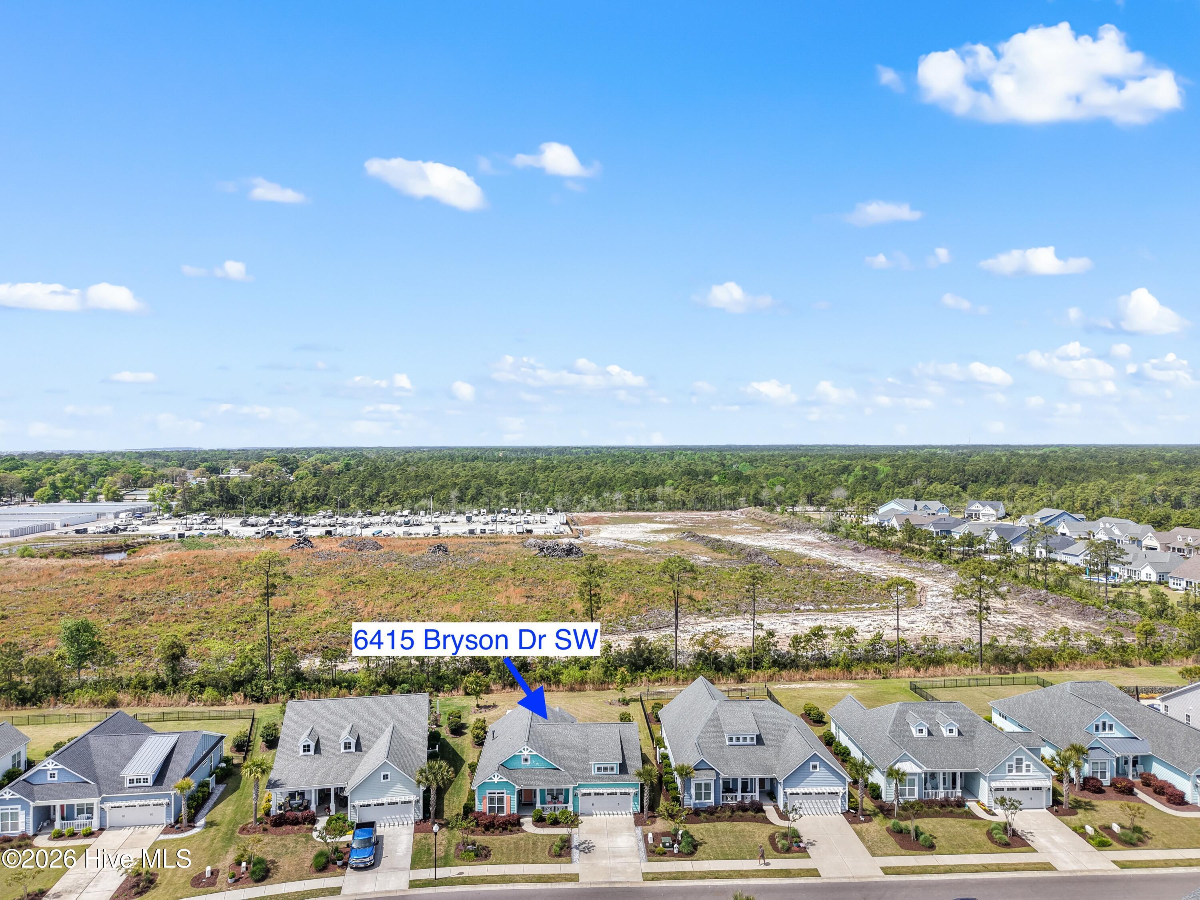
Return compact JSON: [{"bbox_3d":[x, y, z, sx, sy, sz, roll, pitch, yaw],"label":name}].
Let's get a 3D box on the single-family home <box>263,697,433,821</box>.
[{"bbox_3d":[-25.255,30.179,85.916,14.500,7.700,21.900,0,0,-11],"label":"single-family home"}]

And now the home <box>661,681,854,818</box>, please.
[{"bbox_3d":[15.295,30.256,87.617,16.300,7.400,21.100,0,0,-1],"label":"home"}]

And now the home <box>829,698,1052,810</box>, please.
[{"bbox_3d":[35.100,30.383,88.549,15.900,7.400,19.200,0,0,-2],"label":"home"}]

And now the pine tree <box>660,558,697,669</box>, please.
[{"bbox_3d":[11.537,24.747,124.779,5.600,17.900,5.600,0,0,0],"label":"pine tree"}]

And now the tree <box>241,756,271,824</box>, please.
[{"bbox_3d":[-31.237,31.185,75.898,2.730,6.000,2.730,0,0,0],"label":"tree"}]

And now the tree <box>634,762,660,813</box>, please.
[{"bbox_3d":[4.389,31.723,77.395,2.390,4.900,2.390,0,0,0],"label":"tree"}]

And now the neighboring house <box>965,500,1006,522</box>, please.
[{"bbox_3d":[171.696,26.844,370.548,13.600,7.800,16.500,0,1,38],"label":"neighboring house"}]

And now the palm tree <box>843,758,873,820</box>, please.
[{"bbox_3d":[24.195,31.519,77.917,2.710,5.300,2.710,0,0,0],"label":"palm tree"}]

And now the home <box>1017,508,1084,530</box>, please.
[{"bbox_3d":[185.042,28.072,338.210,22.000,7.700,16.000,0,0,-7],"label":"home"}]

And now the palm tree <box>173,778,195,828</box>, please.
[{"bbox_3d":[-37.552,31.873,75.228,2.050,4.500,2.050,0,0,0],"label":"palm tree"}]

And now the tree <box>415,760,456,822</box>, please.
[{"bbox_3d":[-15.104,31.381,76.422,3.430,5.600,3.430,0,0,0],"label":"tree"}]

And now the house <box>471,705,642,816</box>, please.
[{"bbox_3d":[-4.150,30.770,86.429,15.900,6.400,18.600,0,0,-2],"label":"house"}]

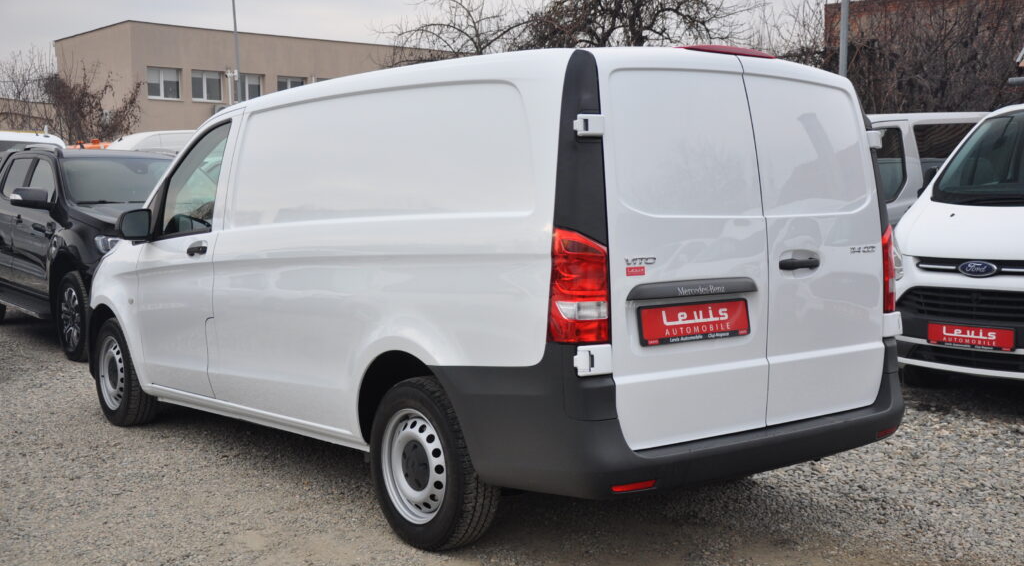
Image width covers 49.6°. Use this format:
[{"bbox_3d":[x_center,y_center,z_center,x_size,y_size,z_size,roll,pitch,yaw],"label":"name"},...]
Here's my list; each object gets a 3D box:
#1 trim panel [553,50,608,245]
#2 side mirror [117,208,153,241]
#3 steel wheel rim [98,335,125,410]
[{"bbox_3d":[0.215,-0.416,3.482,0.180,0.595,0.100,-3,0,-31],"label":"trim panel"},{"bbox_3d":[-2.023,-0.312,5.933,0.180,0.178,0.125,-3,3,-38],"label":"side mirror"},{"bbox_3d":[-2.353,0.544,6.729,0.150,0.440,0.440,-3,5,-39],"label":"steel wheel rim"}]

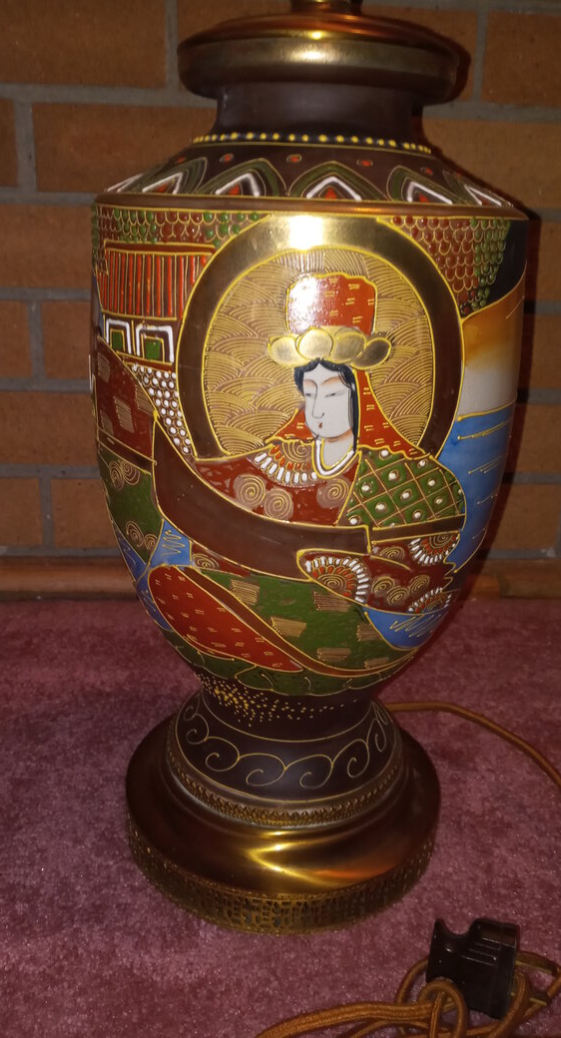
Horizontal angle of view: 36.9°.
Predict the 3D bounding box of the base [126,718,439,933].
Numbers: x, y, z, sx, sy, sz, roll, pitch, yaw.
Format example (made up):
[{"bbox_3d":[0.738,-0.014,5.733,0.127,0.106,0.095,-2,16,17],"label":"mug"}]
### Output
[{"bbox_3d":[0.001,0.132,0.427,0.156,0.047,0.156,2,19,0],"label":"base"}]

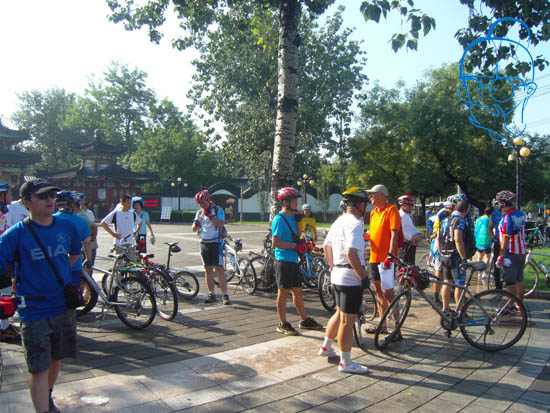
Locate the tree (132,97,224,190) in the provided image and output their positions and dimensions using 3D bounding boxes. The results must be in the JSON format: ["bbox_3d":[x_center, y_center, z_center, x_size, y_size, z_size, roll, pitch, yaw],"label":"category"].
[{"bbox_3d":[-10.161,-4.954,45.000,9.800,12.300,9.000,0,0,0],"label":"tree"}]

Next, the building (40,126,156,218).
[{"bbox_3d":[-18.900,-3.300,47.500,12.400,9.900,10.500,0,0,-11],"label":"building"}]

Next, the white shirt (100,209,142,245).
[{"bbox_3d":[-2.640,0.360,7.600,0.620,0.660,0.300,0,0,-7],"label":"white shirt"}]

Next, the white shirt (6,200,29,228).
[{"bbox_3d":[-3.645,0.273,6.400,0.500,0.680,0.320,0,0,37],"label":"white shirt"}]

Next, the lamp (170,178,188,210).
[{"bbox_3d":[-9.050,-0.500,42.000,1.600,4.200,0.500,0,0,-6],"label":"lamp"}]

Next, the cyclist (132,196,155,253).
[{"bbox_3d":[-2.760,0.689,9.100,0.520,1.730,0.380,0,0,-6],"label":"cyclist"}]

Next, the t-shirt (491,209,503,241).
[{"bbox_3d":[4.200,0.340,8.300,0.500,0.630,0.280,0,0,6],"label":"t-shirt"}]

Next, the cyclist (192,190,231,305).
[{"bbox_3d":[-1.020,0.666,7.150,0.600,1.790,0.480,0,0,18],"label":"cyclist"}]

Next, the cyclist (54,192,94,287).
[{"bbox_3d":[-2.420,0.710,5.300,0.580,1.780,0.420,0,0,6],"label":"cyclist"}]

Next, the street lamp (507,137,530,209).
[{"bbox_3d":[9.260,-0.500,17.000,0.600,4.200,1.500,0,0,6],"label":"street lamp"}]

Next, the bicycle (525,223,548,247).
[{"bbox_3d":[9.500,1.100,16.700,1.680,1.020,0.560,0,0,18],"label":"bicycle"}]

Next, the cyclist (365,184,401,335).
[{"bbox_3d":[1.329,0.686,5.450,0.420,1.800,0.520,0,0,-29],"label":"cyclist"}]

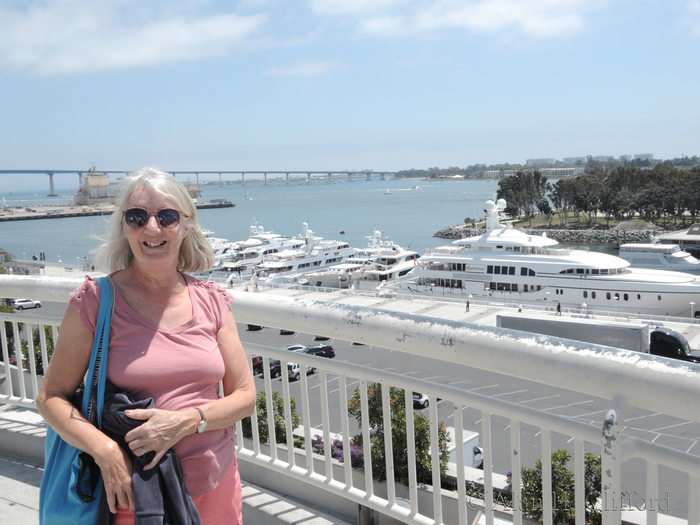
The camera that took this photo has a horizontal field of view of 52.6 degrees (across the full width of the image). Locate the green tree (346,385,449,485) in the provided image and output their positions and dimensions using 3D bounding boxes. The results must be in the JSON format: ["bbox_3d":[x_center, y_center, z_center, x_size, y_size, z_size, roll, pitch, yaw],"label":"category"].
[{"bbox_3d":[1.090,3.860,16.300,2.350,2.250,2.100,4,9,38],"label":"green tree"}]

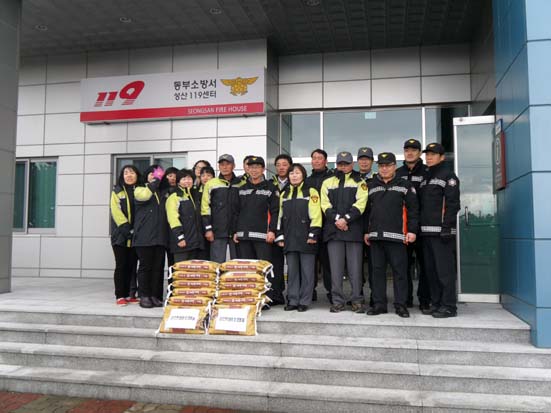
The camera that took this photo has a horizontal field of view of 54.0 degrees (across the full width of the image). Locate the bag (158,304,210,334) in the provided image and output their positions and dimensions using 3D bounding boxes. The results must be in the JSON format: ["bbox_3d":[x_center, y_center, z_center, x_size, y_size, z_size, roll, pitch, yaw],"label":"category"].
[{"bbox_3d":[-0.842,1.065,5.113,0.440,0.300,0.095,-1,-39,12],"label":"bag"}]

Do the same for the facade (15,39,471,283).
[{"bbox_3d":[-0.882,-0.815,10.404,9.014,4.420,0.991,-1,-4,12],"label":"facade"}]

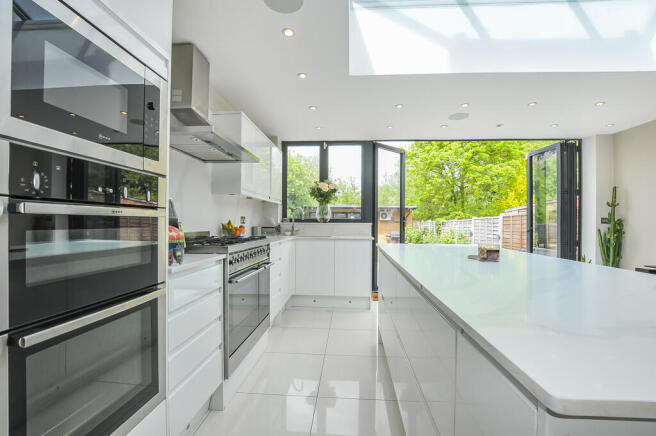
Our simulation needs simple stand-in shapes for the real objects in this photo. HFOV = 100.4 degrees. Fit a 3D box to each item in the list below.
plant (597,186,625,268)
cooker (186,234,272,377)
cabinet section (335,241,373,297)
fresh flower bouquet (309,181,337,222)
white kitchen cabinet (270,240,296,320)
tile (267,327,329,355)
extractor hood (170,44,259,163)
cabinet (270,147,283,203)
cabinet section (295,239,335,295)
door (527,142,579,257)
[{"bbox_3d":[3.569,0.421,3.416,0.260,1.560,0.260,0,-1,5],"label":"plant"},{"bbox_3d":[-0.880,0.569,2.156,0.640,0.910,0.895,0,-1,5],"label":"cooker"},{"bbox_3d":[0.341,0.650,3.759,0.466,0.718,0.540,0,-1,4],"label":"cabinet section"},{"bbox_3d":[-0.070,-0.246,4.152,0.440,0.635,0.400,0,-1,5],"label":"fresh flower bouquet"},{"bbox_3d":[-0.810,0.645,3.101,0.615,0.815,1.000,0,-1,5],"label":"white kitchen cabinet"},{"bbox_3d":[-0.278,1.176,2.628,0.558,0.010,0.555,0,-1,5],"label":"tile"},{"bbox_3d":[-0.929,-0.879,2.141,0.530,0.715,0.880,0,-1,5],"label":"extractor hood"},{"bbox_3d":[-0.894,-0.611,3.862,0.330,0.780,0.540,0,-1,5],"label":"cabinet"},{"bbox_3d":[-0.144,0.649,3.796,0.506,0.720,0.540,0,-1,4],"label":"cabinet section"},{"bbox_3d":[3.523,0.034,4.357,0.230,2.310,0.860,0,-1,5],"label":"door"}]

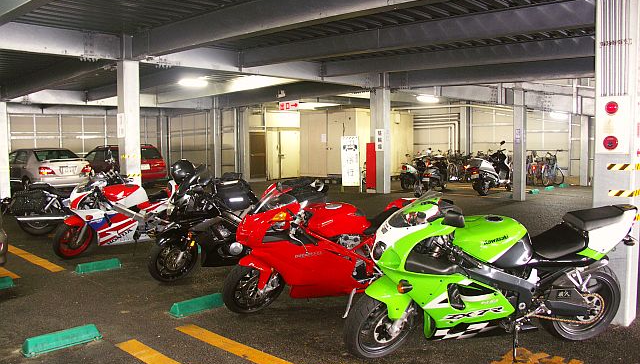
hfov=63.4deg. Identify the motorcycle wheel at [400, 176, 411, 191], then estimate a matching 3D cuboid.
[{"bbox_3d":[2.742,-0.029,16.212,0.130,0.530,0.530,3,6,42],"label":"motorcycle wheel"}]

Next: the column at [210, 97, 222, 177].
[{"bbox_3d":[-3.920,-1.630,19.800,0.280,3.200,0.280,3,6,41],"label":"column"}]

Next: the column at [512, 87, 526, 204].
[{"bbox_3d":[4.979,-0.925,12.863,0.250,2.780,0.250,3,6,42],"label":"column"}]

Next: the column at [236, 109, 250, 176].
[{"bbox_3d":[-3.000,-1.540,20.300,0.340,3.000,0.340,3,6,41],"label":"column"}]

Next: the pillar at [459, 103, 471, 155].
[{"bbox_3d":[5.950,-1.730,21.300,0.320,3.100,0.320,3,6,41],"label":"pillar"}]

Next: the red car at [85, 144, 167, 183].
[{"bbox_3d":[-7.700,-0.670,19.200,4.500,1.500,1.700,3,6,41],"label":"red car"}]

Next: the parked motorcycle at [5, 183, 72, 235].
[{"bbox_3d":[-3.930,0.300,8.800,2.250,1.120,0.850,-3,5,-28],"label":"parked motorcycle"}]

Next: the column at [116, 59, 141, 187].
[{"bbox_3d":[-3.074,-0.531,8.372,0.280,2.750,0.280,3,6,42],"label":"column"}]

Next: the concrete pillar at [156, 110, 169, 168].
[{"bbox_3d":[-6.957,-1.621,22.799,0.320,3.067,0.320,3,6,43],"label":"concrete pillar"}]

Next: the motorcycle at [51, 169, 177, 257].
[{"bbox_3d":[-2.635,0.404,7.012,1.980,1.080,0.700,-3,5,-35],"label":"motorcycle"}]

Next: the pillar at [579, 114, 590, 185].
[{"bbox_3d":[8.777,-1.045,17.118,0.270,2.350,0.270,3,6,42],"label":"pillar"}]

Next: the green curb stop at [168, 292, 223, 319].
[{"bbox_3d":[-1.045,1.061,4.557,0.540,0.110,0.160,-4,6,-44],"label":"green curb stop"}]

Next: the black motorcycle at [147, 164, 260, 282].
[{"bbox_3d":[-0.901,0.435,5.754,2.080,1.180,0.720,-2,5,-27],"label":"black motorcycle"}]

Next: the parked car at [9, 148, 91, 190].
[{"bbox_3d":[-9.670,-0.510,17.660,4.470,1.440,1.700,3,6,41],"label":"parked car"}]

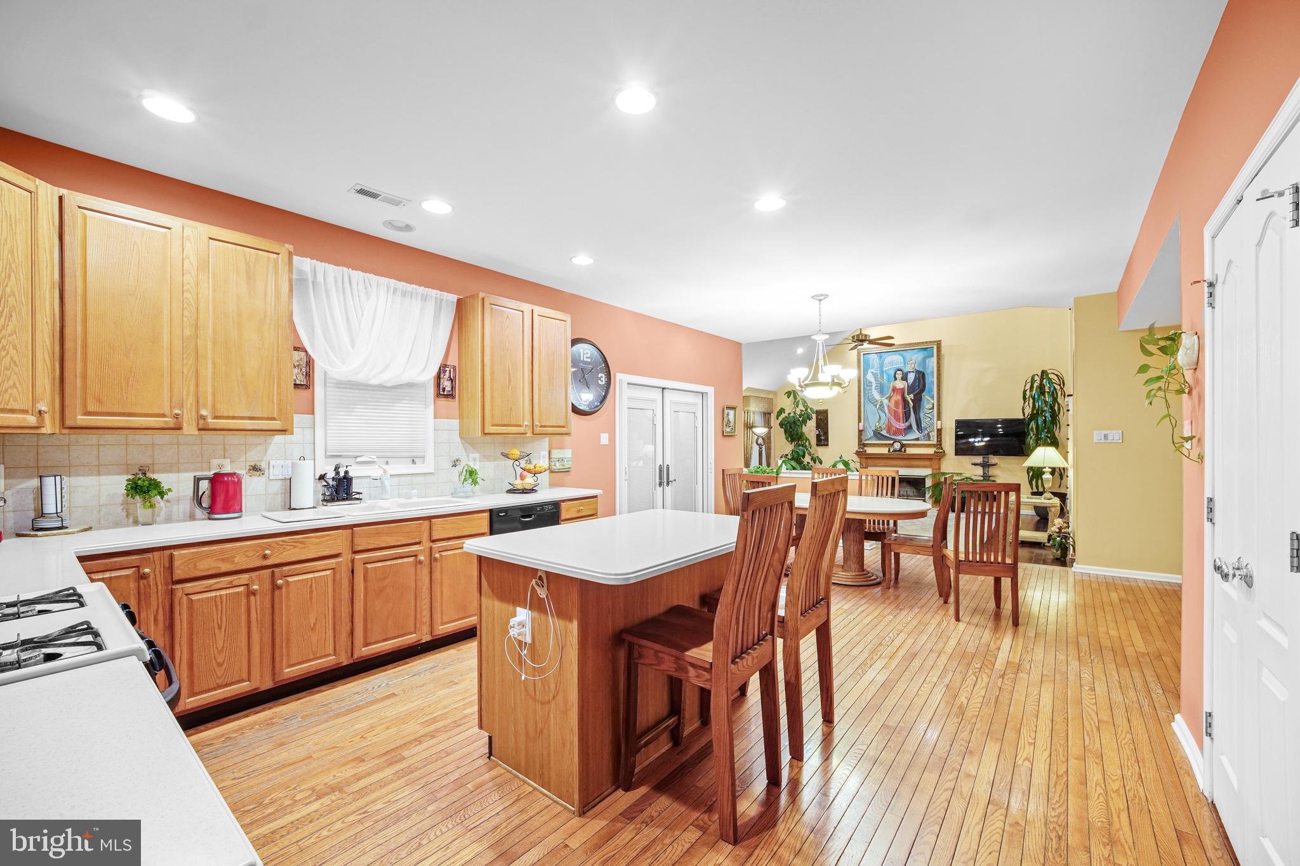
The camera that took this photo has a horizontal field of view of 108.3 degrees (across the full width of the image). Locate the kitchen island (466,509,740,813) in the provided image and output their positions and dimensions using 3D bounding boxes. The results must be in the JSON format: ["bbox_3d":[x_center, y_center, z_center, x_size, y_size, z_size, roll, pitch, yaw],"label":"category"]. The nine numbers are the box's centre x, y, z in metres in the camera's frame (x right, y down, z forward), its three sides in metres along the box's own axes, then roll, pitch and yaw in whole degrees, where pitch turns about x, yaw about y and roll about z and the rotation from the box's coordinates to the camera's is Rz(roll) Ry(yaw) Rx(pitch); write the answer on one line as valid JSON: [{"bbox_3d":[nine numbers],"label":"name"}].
[{"bbox_3d":[-0.013,0.936,2.284,0.890,0.914,1.330,0,0,39],"label":"kitchen island"}]

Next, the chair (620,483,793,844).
[{"bbox_3d":[0.223,0.804,1.852,0.530,1.180,0.410,-1,-1,39],"label":"chair"}]

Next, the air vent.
[{"bbox_3d":[-1.543,-1.352,2.685,0.145,0.015,0.285,-1,-1,39],"label":"air vent"}]

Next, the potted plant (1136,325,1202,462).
[{"bbox_3d":[2.109,-0.158,1.925,0.190,0.540,0.290,0,-1,42],"label":"potted plant"}]

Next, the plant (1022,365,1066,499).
[{"bbox_3d":[6.724,0.184,7.999,0.680,2.550,0.680,-1,-1,40],"label":"plant"}]

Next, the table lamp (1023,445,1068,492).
[{"bbox_3d":[5.200,0.524,6.144,0.460,0.680,0.460,0,-1,42],"label":"table lamp"}]

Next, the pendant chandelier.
[{"bbox_3d":[1.668,-0.811,4.592,0.640,1.040,0.640,0,-1,42],"label":"pendant chandelier"}]

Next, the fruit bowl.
[{"bbox_3d":[-1.047,0.313,3.884,0.270,0.350,0.360,0,-1,42],"label":"fruit bowl"}]

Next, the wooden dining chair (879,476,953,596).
[{"bbox_3d":[2.419,0.896,4.255,0.530,1.030,0.440,0,0,37],"label":"wooden dining chair"}]

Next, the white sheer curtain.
[{"bbox_3d":[-1.826,-0.703,3.209,0.090,0.730,1.050,-1,-1,41],"label":"white sheer curtain"}]

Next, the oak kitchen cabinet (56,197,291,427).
[{"bbox_3d":[-2.395,-0.523,2.431,0.325,1.067,0.830,-1,-1,41],"label":"oak kitchen cabinet"}]

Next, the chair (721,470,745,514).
[{"bbox_3d":[1.142,0.916,5.100,0.510,1.040,0.420,-1,-1,39],"label":"chair"}]

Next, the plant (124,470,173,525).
[{"bbox_3d":[-2.523,0.340,2.353,0.170,0.260,0.170,0,-1,42],"label":"plant"}]

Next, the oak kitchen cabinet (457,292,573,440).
[{"bbox_3d":[-1.069,-0.503,3.871,0.345,1.067,0.840,0,-1,42],"label":"oak kitchen cabinet"}]

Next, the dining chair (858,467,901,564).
[{"bbox_3d":[2.315,0.913,4.847,0.420,1.040,0.510,-1,-1,40],"label":"dining chair"}]

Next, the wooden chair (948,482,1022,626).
[{"bbox_3d":[2.566,0.898,3.661,0.425,1.040,0.485,0,-1,18],"label":"wooden chair"}]

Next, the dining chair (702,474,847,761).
[{"bbox_3d":[0.591,0.809,2.267,0.530,1.180,0.410,-1,-1,39],"label":"dining chair"}]

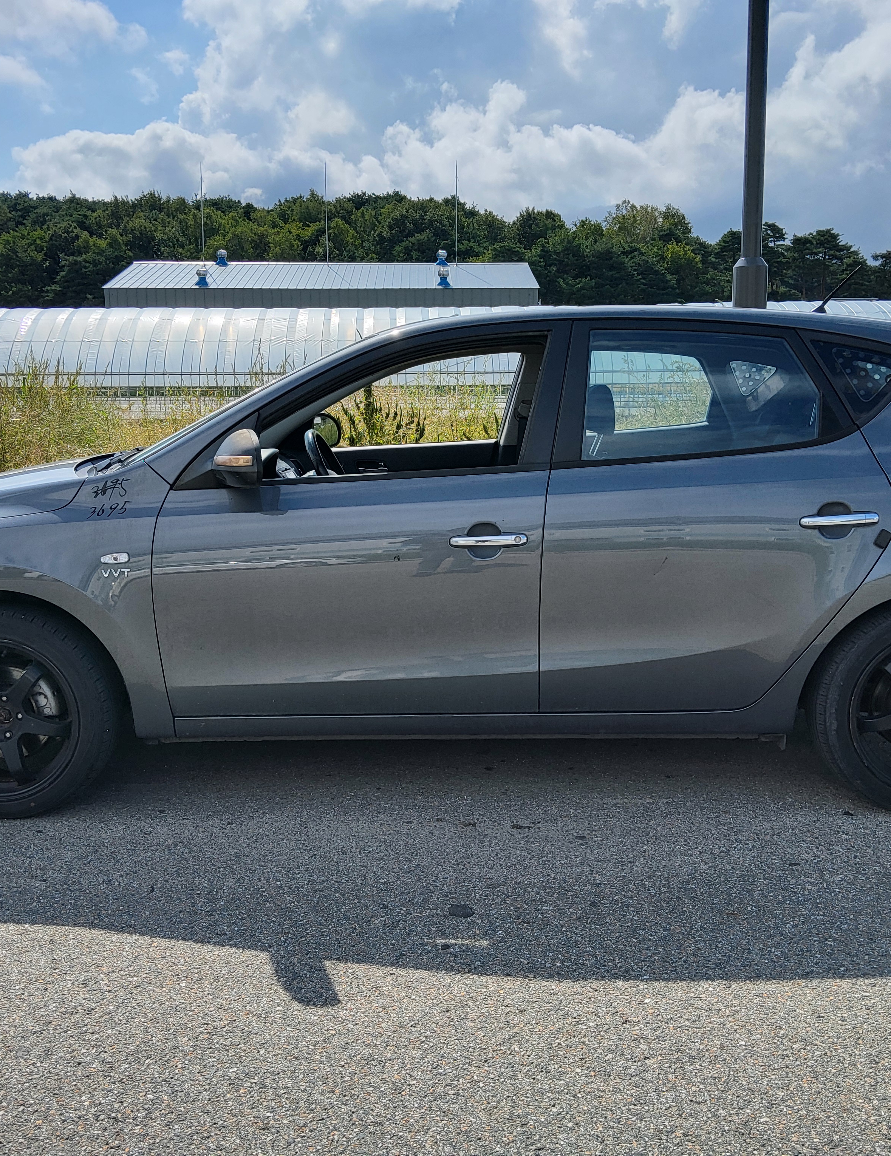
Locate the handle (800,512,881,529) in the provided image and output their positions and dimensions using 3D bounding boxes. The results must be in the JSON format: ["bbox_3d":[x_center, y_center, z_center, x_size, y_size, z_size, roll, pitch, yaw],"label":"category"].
[{"bbox_3d":[1.075,-0.155,3.165,0.218,0.042,0.050,-3,10,2],"label":"handle"}]

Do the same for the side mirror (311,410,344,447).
[{"bbox_3d":[-0.518,-0.629,4.934,0.138,0.163,0.230,0,10,1],"label":"side mirror"}]

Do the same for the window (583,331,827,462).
[{"bbox_3d":[0.726,-0.520,3.280,0.690,0.415,0.050,-1,-16,-1],"label":"window"}]

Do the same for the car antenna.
[{"bbox_3d":[1.323,-0.974,3.905,0.165,0.172,0.030,0,10,1],"label":"car antenna"}]

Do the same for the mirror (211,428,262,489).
[{"bbox_3d":[-0.558,-0.321,3.130,0.138,0.163,0.230,0,10,1],"label":"mirror"}]

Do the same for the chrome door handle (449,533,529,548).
[{"bbox_3d":[0.122,-0.103,3.195,0.224,0.042,0.050,-3,10,2],"label":"chrome door handle"}]

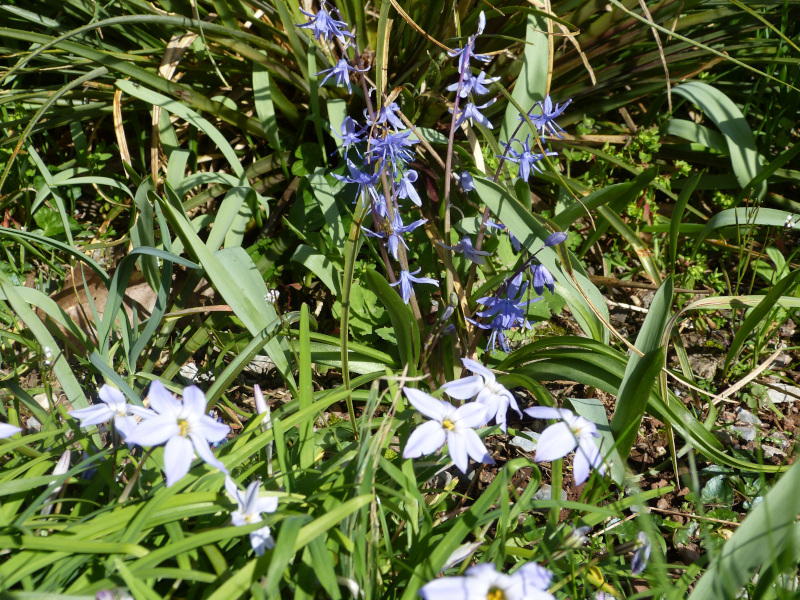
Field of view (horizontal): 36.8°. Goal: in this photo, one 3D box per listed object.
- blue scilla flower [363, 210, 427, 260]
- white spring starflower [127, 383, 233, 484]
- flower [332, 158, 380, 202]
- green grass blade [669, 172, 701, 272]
[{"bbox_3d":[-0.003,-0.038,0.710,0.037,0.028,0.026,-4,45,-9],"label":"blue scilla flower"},{"bbox_3d":[-0.087,0.053,0.470,0.041,0.041,0.015,-3,-6,-7],"label":"white spring starflower"},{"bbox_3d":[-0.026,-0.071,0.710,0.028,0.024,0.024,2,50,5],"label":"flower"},{"bbox_3d":[0.189,-0.052,0.800,0.021,0.067,0.016,8,24,-4],"label":"green grass blade"}]

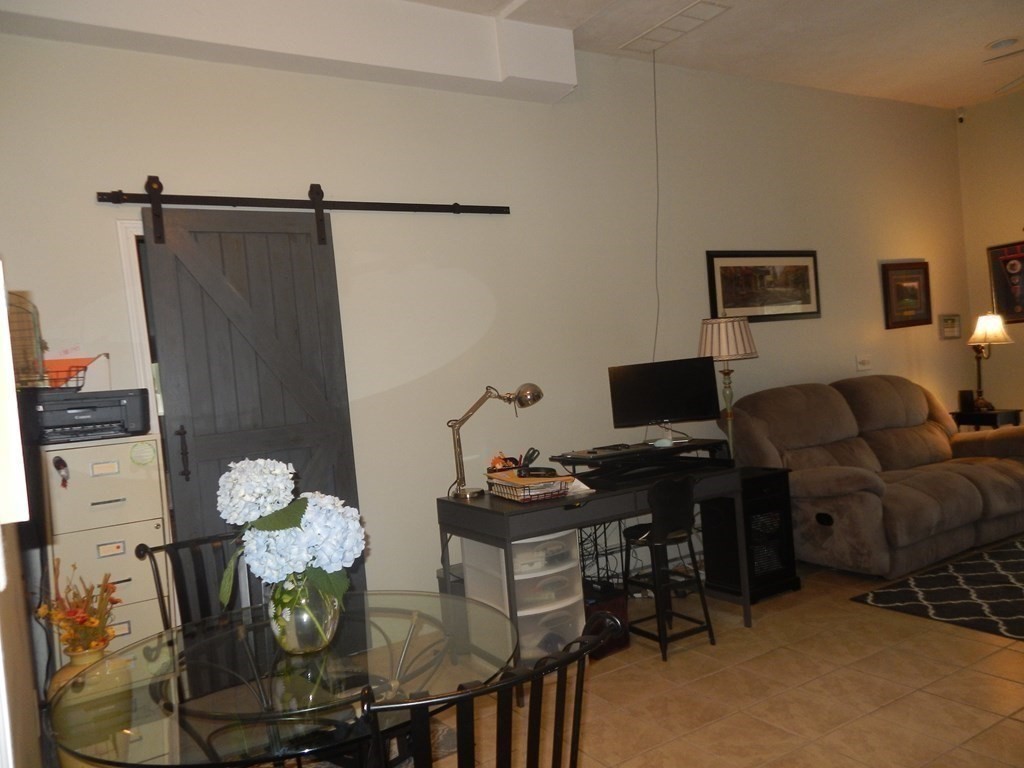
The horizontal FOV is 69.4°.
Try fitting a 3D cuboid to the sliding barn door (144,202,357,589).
[{"bbox_3d":[-1.133,0.282,3.366,0.805,2.125,0.045,-6,2,-30],"label":"sliding barn door"}]

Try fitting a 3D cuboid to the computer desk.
[{"bbox_3d":[0.411,0.846,3.480,1.310,0.760,0.600,-6,2,-30],"label":"computer desk"}]

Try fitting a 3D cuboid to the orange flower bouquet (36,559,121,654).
[{"bbox_3d":[-1.307,0.680,2.235,0.210,0.285,0.190,-6,2,-30],"label":"orange flower bouquet"}]

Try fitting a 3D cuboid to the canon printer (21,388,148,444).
[{"bbox_3d":[-1.578,0.124,2.719,0.430,0.155,0.330,-6,2,-30],"label":"canon printer"}]

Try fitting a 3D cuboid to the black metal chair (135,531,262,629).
[{"bbox_3d":[-0.716,0.905,2.063,0.470,0.911,0.540,-6,2,-30],"label":"black metal chair"}]

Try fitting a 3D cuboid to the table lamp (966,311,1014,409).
[{"bbox_3d":[3.808,-0.182,5.904,0.370,0.773,0.350,-6,2,-30],"label":"table lamp"}]

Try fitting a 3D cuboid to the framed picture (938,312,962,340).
[{"bbox_3d":[3.640,-0.469,6.122,0.275,0.205,0.025,-6,2,-30],"label":"framed picture"}]

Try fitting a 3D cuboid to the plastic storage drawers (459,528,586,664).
[{"bbox_3d":[0.074,0.962,3.380,0.375,0.591,0.380,-6,2,-30],"label":"plastic storage drawers"}]

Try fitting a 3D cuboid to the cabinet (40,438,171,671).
[{"bbox_3d":[-1.510,0.799,2.808,0.358,1.211,0.500,-6,2,-30],"label":"cabinet"}]

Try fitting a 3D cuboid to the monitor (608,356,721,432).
[{"bbox_3d":[0.763,0.044,3.701,0.545,0.312,0.060,-5,-3,-7],"label":"monitor"}]

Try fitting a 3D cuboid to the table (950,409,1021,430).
[{"bbox_3d":[3.837,0.536,5.948,0.370,0.668,0.370,-6,2,-30],"label":"table"}]

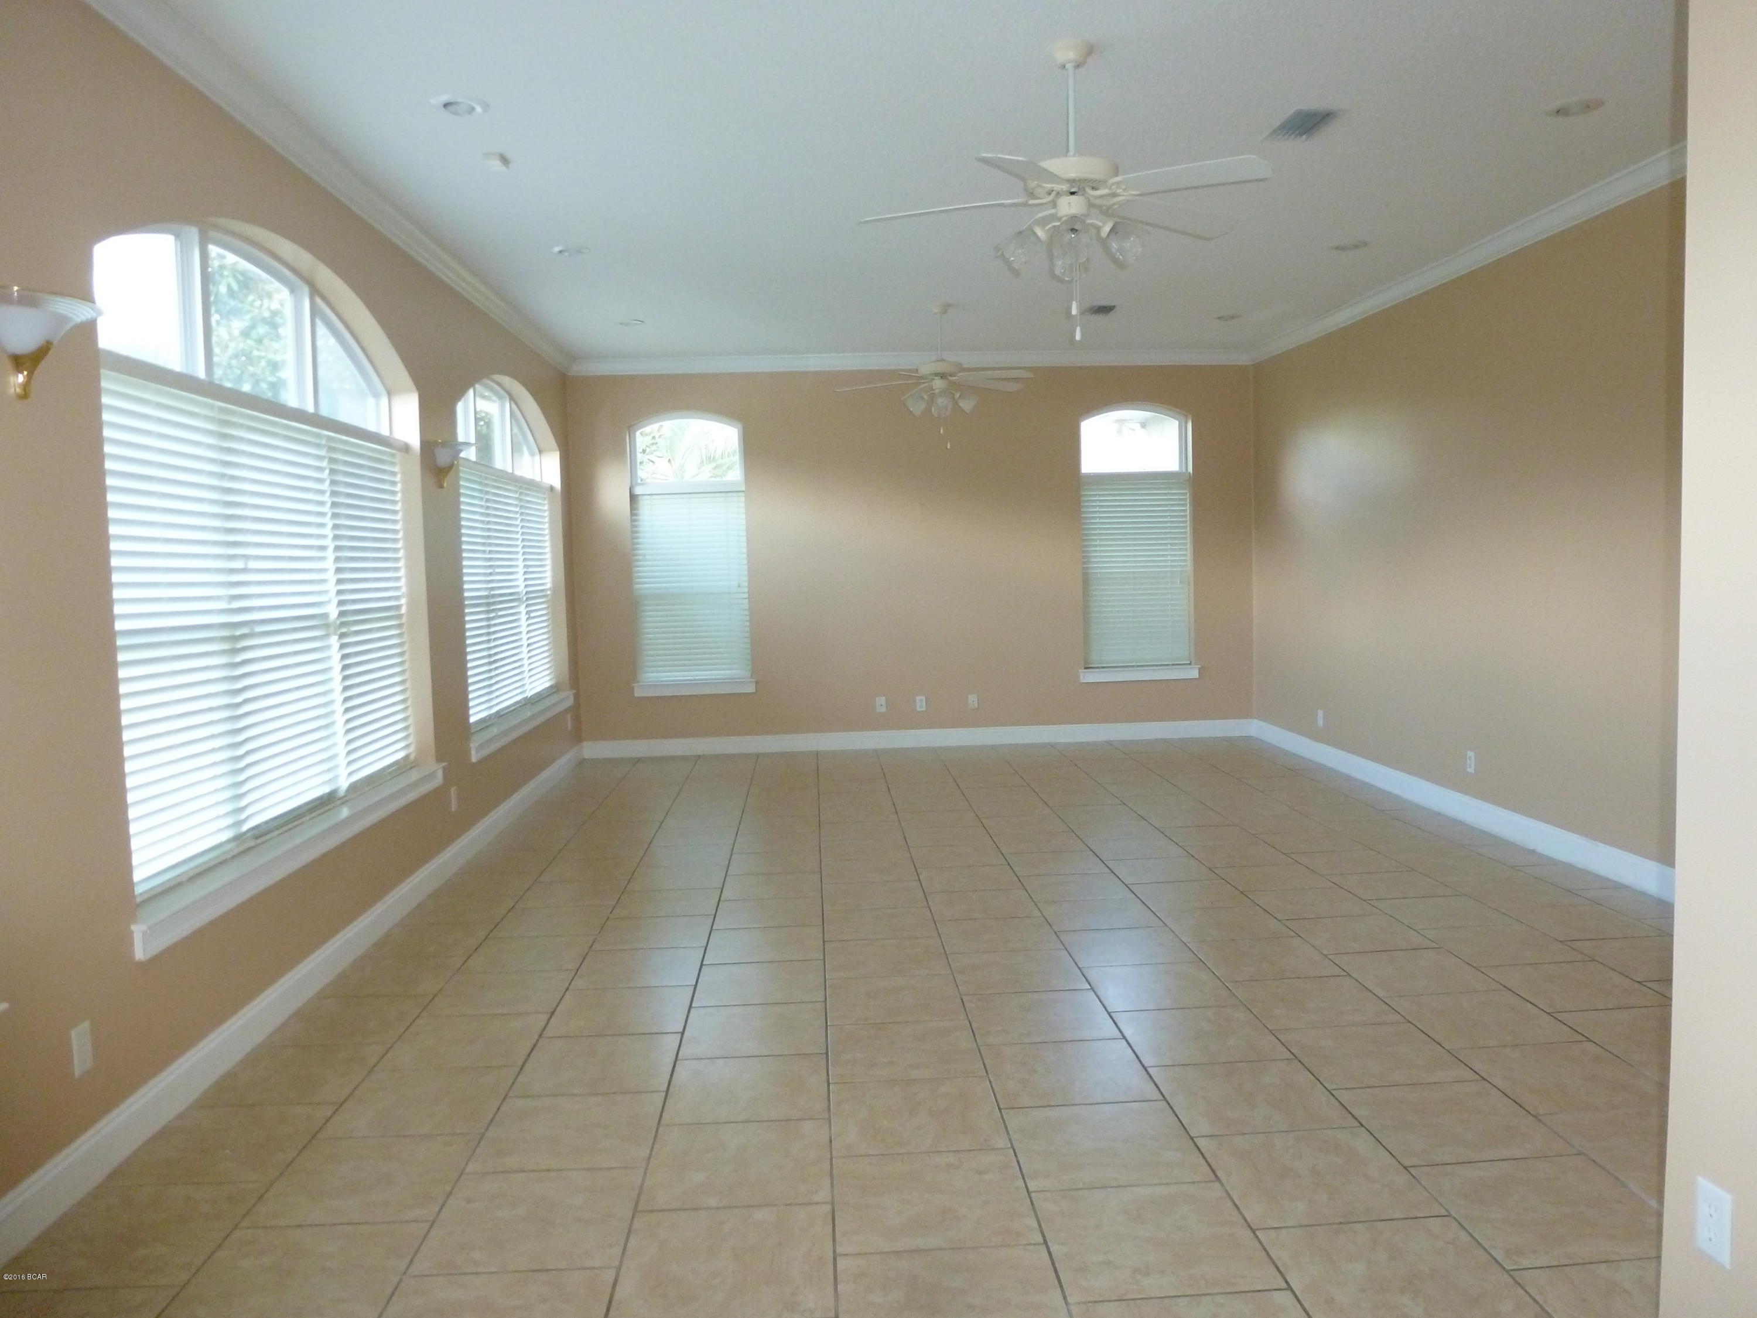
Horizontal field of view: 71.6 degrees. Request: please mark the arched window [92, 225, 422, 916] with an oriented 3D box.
[{"bbox_3d":[-2.122,-0.443,4.439,0.120,2.064,2.569,-2,5,-3],"label":"arched window"}]

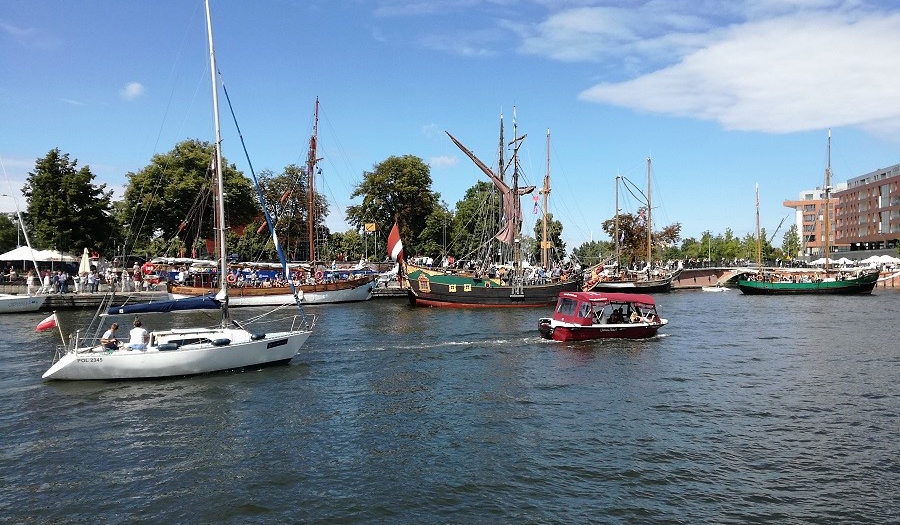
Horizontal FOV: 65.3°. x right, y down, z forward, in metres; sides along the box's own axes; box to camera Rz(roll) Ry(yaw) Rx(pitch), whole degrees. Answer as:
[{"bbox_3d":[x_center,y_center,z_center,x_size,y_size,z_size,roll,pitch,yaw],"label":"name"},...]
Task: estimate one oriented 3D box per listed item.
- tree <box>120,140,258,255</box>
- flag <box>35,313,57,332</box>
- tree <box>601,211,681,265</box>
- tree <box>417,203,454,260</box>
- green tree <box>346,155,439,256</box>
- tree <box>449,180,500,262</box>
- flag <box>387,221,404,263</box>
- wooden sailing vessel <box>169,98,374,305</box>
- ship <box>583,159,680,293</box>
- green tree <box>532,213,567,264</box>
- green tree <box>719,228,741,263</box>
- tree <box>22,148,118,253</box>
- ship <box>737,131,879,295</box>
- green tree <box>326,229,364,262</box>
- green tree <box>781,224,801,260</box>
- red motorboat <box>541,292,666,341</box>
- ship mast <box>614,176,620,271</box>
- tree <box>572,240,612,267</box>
[{"bbox_3d":[-29.316,-6.051,79.000,15.500,15.582,14.500,0,0,0],"label":"tree"},{"bbox_3d":[-10.630,1.580,18.500,0.480,0.450,0.120,0,0,-30],"label":"flag"},{"bbox_3d":[31.750,-3.298,117.000,13.000,10.403,11.500,0,0,0],"label":"tree"},{"bbox_3d":[-2.004,-3.168,97.000,5.251,9.970,5.251,0,0,0],"label":"tree"},{"bbox_3d":[-7.536,-6.729,92.000,11.790,14.590,11.790,0,0,0],"label":"green tree"},{"bbox_3d":[3.669,-5.054,101.000,8.000,13.776,8.000,0,0,0],"label":"tree"},{"bbox_3d":[-4.300,-1.580,55.500,1.400,3.200,0.400,0,0,-3],"label":"flag"},{"bbox_3d":[-15.200,-5.411,62.300,19.000,18.559,4.900,0,0,-38],"label":"wooden sailing vessel"},{"bbox_3d":[23.200,-4.628,88.500,17.600,17.218,4.600,0,0,-35],"label":"ship"},{"bbox_3d":[16.557,-3.662,118.000,6.220,9.150,6.220,0,0,0],"label":"green tree"},{"bbox_3d":[54.135,-2.861,135.000,4.620,7.740,4.620,0,0,0],"label":"green tree"},{"bbox_3d":[-38.923,-5.072,72.000,9.440,13.450,9.440,0,0,0],"label":"tree"},{"bbox_3d":[39.000,-5.324,76.500,15.300,17.600,4.200,0,0,-6],"label":"ship"},{"bbox_3d":[-14.142,-1.942,95.000,5.140,5.050,5.140,0,0,0],"label":"green tree"},{"bbox_3d":[76.637,-3.449,158.000,4.501,10.657,4.501,0,0,0],"label":"green tree"},{"bbox_3d":[6.720,2.187,30.200,6.300,2.050,2.200,0,0,-20],"label":"red motorboat"},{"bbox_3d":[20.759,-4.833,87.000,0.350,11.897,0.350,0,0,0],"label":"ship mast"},{"bbox_3d":[33.494,-1.648,165.000,9.402,7.515,9.402,0,0,0],"label":"tree"}]

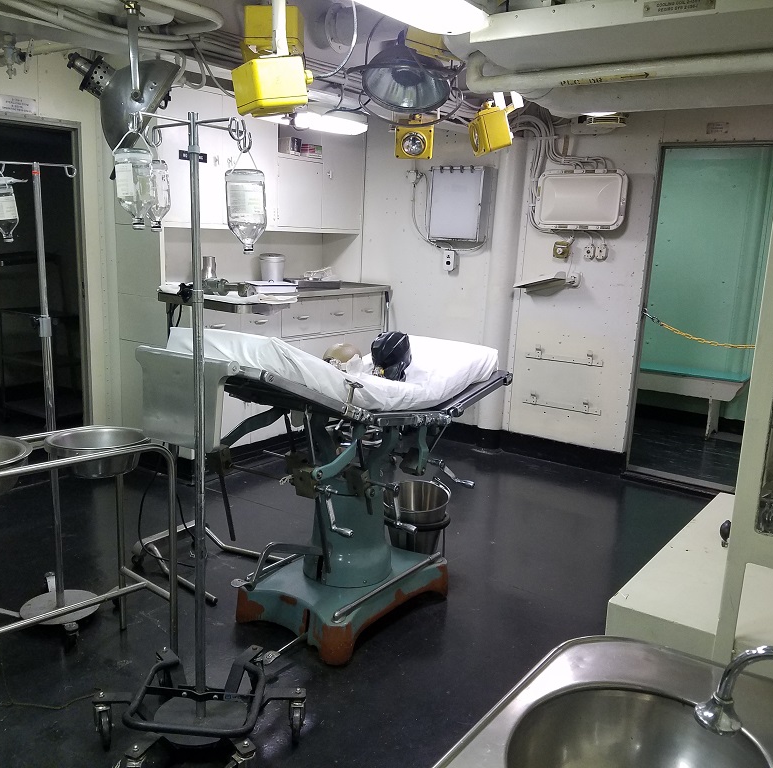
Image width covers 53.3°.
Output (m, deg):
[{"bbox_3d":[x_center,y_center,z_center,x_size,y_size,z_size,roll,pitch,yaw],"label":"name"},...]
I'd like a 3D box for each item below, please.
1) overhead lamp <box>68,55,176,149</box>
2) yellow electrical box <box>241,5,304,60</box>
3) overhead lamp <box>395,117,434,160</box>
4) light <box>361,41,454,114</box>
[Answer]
[{"bbox_3d":[-0.826,-0.881,2.288,0.305,0.350,0.350,32,11,-5],"label":"overhead lamp"},{"bbox_3d":[-0.366,-1.125,2.470,0.172,0.160,0.150,4,12,9],"label":"yellow electrical box"},{"bbox_3d":[0.121,-1.063,3.340,0.168,0.178,0.175,3,27,5],"label":"overhead lamp"},{"bbox_3d":[0.088,-1.272,3.039,0.360,0.250,0.360,1,-10,0],"label":"light"}]

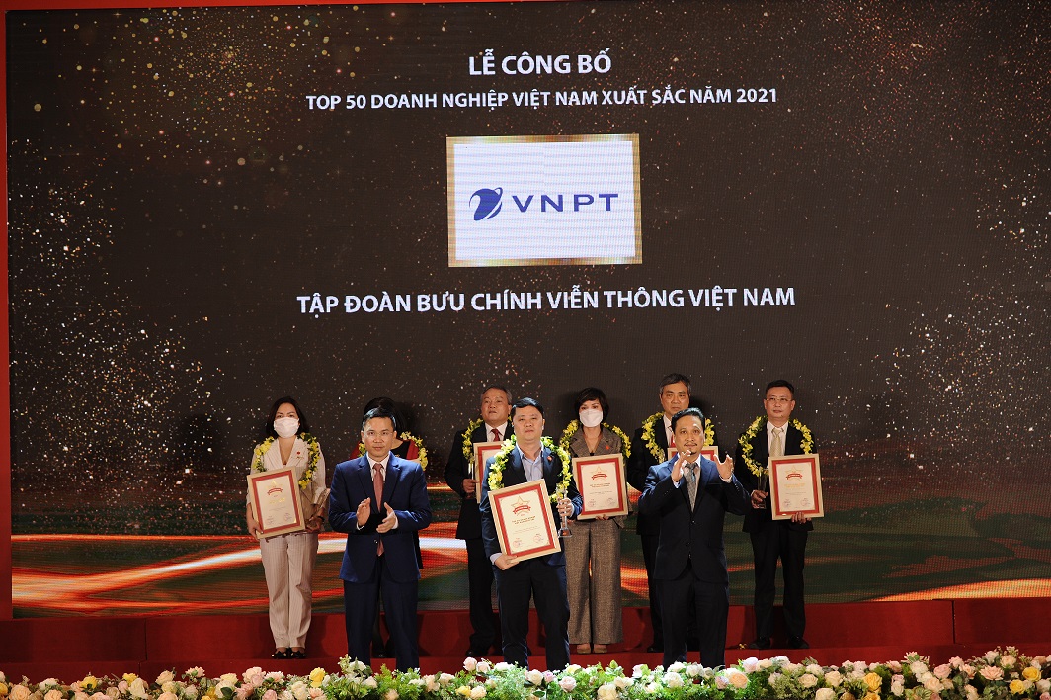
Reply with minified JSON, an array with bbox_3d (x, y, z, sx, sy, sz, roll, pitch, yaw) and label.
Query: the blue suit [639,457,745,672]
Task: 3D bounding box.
[{"bbox_3d":[0.883,1.236,12.550,0.560,1.390,0.420,-1,-2,2],"label":"blue suit"}]

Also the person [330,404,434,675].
[{"bbox_3d":[-0.781,1.154,13.000,0.560,1.690,0.440,-1,-3,-2],"label":"person"}]

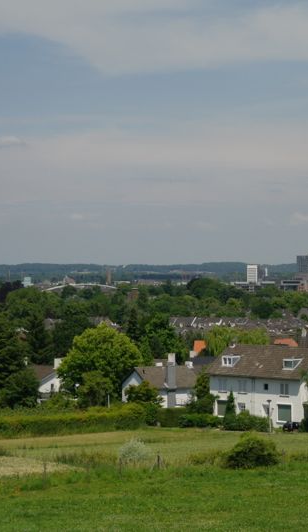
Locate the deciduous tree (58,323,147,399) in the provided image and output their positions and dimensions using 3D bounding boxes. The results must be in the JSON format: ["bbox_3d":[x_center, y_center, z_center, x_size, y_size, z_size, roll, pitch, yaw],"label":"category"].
[{"bbox_3d":[-7.765,14.378,218.280,12.240,12.656,11.730,0,0,0],"label":"deciduous tree"}]

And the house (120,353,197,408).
[{"bbox_3d":[0.918,16.320,211.650,10.200,8.364,8.160,0,0,-21],"label":"house"}]

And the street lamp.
[{"bbox_3d":[14.188,18.338,188.190,0.561,4.124,0.561,0,0,0],"label":"street lamp"}]

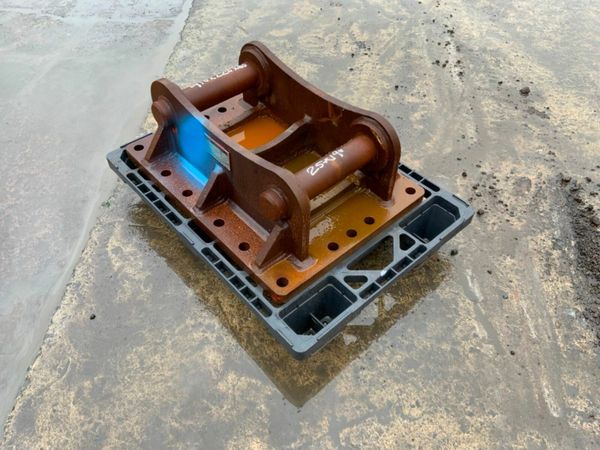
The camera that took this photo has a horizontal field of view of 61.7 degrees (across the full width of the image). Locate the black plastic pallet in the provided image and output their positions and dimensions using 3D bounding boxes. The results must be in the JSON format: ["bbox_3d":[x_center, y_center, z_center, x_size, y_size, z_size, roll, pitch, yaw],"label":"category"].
[{"bbox_3d":[-0.049,-0.066,1.369,0.600,0.135,0.800,-34,57,-28],"label":"black plastic pallet"}]

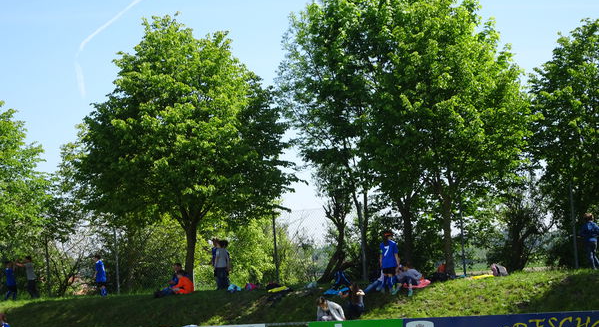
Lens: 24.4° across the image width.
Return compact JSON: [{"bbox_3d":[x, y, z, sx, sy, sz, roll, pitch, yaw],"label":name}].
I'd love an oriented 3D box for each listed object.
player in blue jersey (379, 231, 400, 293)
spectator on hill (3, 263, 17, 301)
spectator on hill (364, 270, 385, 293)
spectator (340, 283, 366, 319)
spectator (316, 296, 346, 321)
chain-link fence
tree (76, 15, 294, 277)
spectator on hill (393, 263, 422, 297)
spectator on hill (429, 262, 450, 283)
[{"bbox_3d":[2.205,2.430,33.800,0.500,1.460,0.360,-4,-6,12],"label":"player in blue jersey"},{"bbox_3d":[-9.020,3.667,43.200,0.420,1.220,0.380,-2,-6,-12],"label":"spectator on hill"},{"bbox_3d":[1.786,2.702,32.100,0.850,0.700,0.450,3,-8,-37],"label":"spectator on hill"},{"bbox_3d":[1.179,2.942,29.400,0.600,0.790,0.450,0,-7,-18],"label":"spectator"},{"bbox_3d":[0.646,3.098,28.400,0.540,0.780,0.660,-4,-7,14],"label":"spectator"},{"bbox_3d":[-4.387,2.895,41.900,12.980,2.050,0.100,-7,-7,36],"label":"chain-link fence"},{"bbox_3d":[-3.315,-0.375,39.900,6.100,7.700,5.800,-3,-6,0],"label":"tree"},{"bbox_3d":[2.474,2.680,31.700,0.550,0.760,0.680,-6,-8,30],"label":"spectator on hill"},{"bbox_3d":[3.341,2.583,32.800,0.450,0.580,0.550,-7,-8,33],"label":"spectator on hill"}]

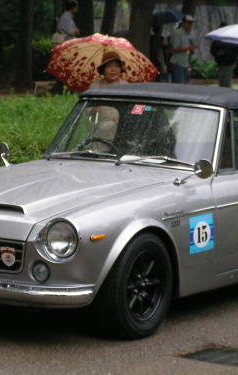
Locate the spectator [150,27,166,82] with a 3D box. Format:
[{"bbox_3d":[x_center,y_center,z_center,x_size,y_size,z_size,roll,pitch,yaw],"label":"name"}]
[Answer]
[{"bbox_3d":[0.698,-2.167,30.000,0.380,1.570,0.450,7,8,36],"label":"spectator"}]

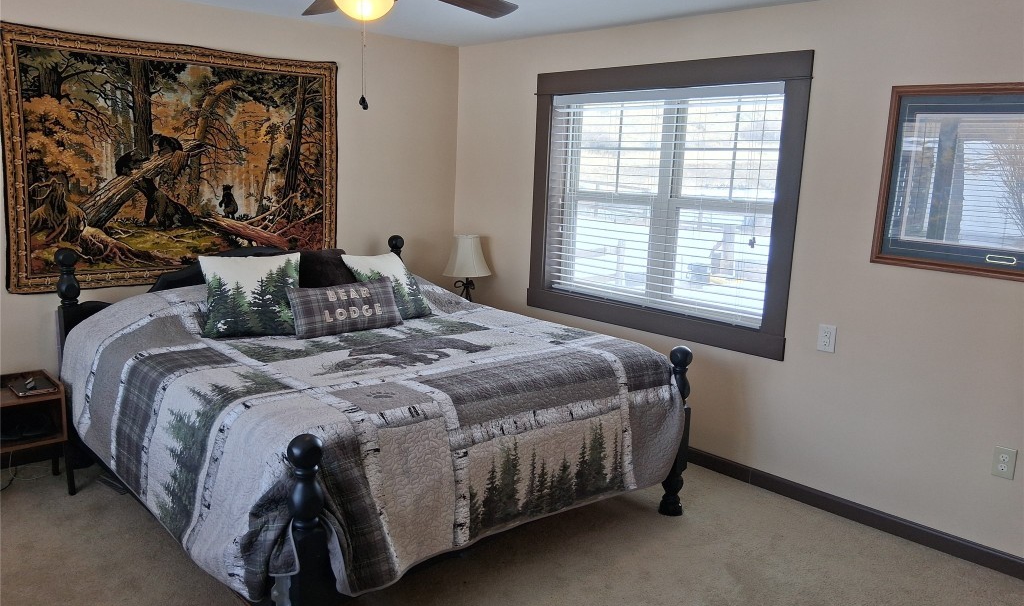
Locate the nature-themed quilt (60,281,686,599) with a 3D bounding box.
[{"bbox_3d":[-0.623,0.327,3.343,1.888,0.646,2.105,-8,14,-43],"label":"nature-themed quilt"}]

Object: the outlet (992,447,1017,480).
[{"bbox_3d":[1.850,0.600,2.888,0.008,0.117,0.072,-8,14,-43],"label":"outlet"}]

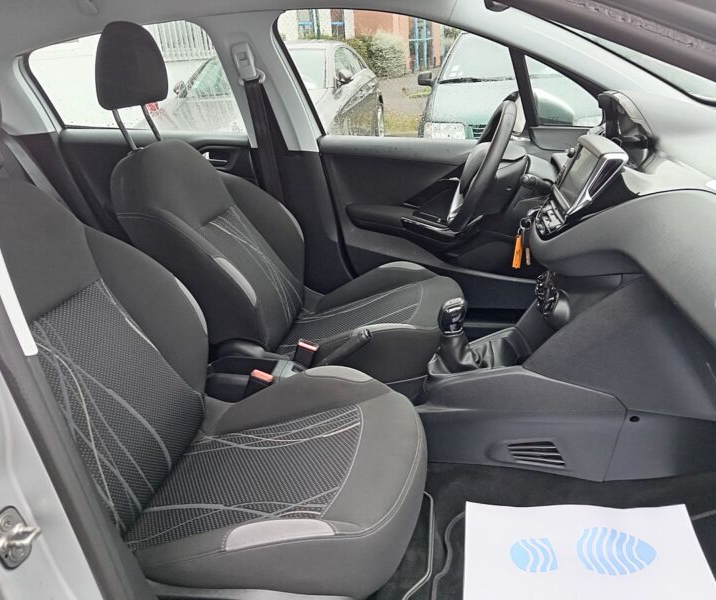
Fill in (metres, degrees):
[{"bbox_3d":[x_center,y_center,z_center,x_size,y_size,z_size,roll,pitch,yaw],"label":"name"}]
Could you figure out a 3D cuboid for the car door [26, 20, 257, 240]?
[{"bbox_3d":[-0.621,-0.387,1.967,0.870,1.000,0.250,0,23,11],"label":"car door"}]

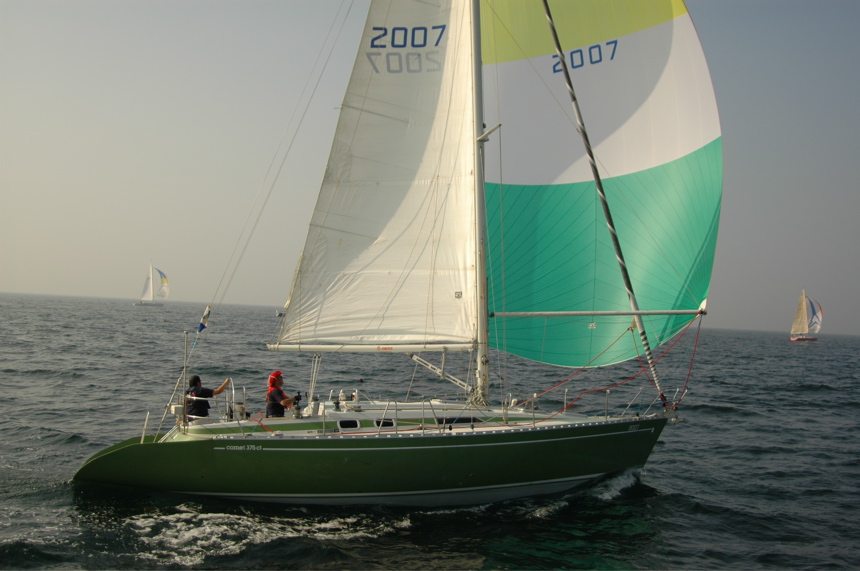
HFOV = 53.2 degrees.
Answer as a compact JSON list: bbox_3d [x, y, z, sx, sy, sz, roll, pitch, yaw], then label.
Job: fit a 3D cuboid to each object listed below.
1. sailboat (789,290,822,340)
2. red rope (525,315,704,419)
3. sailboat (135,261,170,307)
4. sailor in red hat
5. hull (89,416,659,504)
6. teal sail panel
[{"bbox_3d":[122.901,9.552,280.000,12.500,17.000,4.400,4,-2,-31],"label":"sailboat"},{"bbox_3d":[3.673,1.613,17.100,3.600,2.050,1.200,3,-2,-12],"label":"red rope"},{"bbox_3d":[-112.068,-0.402,345.000,13.000,18.000,4.600,4,-2,-20],"label":"sailboat"},{"bbox_3d":[-2.751,2.330,15.700,0.550,1.600,0.520,3,-2,-8],"label":"sailor in red hat"},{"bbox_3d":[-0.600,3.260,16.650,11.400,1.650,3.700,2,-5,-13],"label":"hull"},{"bbox_3d":[3.550,-0.686,19.000,5.700,4.900,2.000,2,-2,22],"label":"teal sail panel"}]

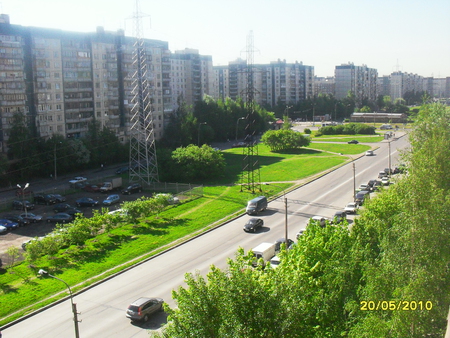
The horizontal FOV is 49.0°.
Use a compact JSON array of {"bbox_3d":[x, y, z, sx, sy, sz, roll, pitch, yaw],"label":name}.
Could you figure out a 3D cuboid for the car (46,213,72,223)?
[{"bbox_3d":[-27.628,8.195,82.809,4.350,1.420,1.700,2,10,14],"label":"car"}]

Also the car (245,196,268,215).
[{"bbox_3d":[6.197,6.894,94.293,2.000,2.300,5.400,4,10,28],"label":"car"}]

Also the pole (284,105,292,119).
[{"bbox_3d":[35.655,-29.112,274.095,3.600,10.500,0.600,6,12,30],"label":"pole"}]

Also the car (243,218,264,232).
[{"bbox_3d":[4.835,9.437,82.418,1.760,1.460,4.400,6,12,30],"label":"car"}]

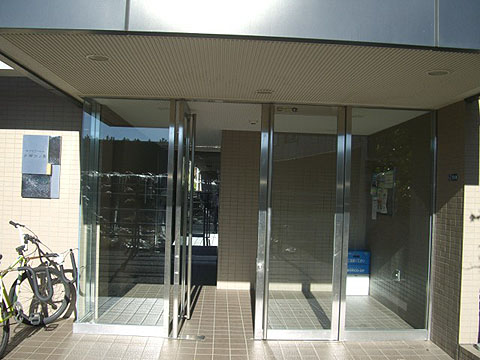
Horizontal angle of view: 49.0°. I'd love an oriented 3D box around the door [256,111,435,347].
[{"bbox_3d":[1.003,0.417,5.048,1.670,2.210,0.090,2,0,-2],"label":"door"}]

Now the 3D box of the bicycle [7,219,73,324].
[{"bbox_3d":[-2.050,0.903,4.850,0.600,1.050,1.400,2,0,3],"label":"bicycle"}]

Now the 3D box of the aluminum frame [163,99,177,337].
[{"bbox_3d":[-0.655,0.363,4.977,0.065,2.220,0.080,2,0,-2],"label":"aluminum frame"}]

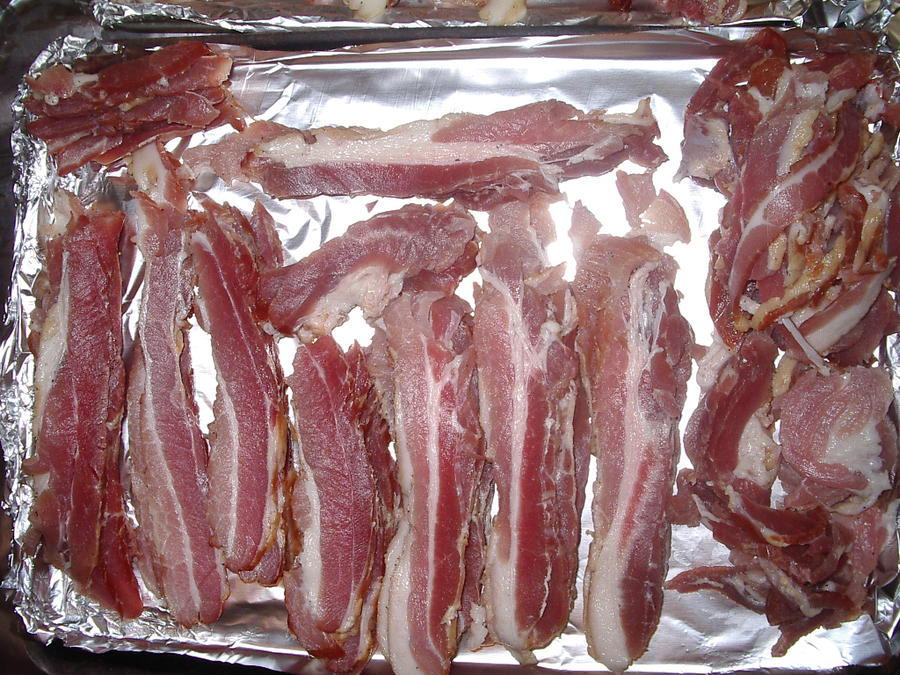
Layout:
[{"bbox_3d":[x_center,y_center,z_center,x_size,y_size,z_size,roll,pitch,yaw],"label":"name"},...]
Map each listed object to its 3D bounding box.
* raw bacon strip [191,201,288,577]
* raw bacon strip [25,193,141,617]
[{"bbox_3d":[-0.104,0.025,0.494,0.045,0.012,0.187,-3,87,0],"label":"raw bacon strip"},{"bbox_3d":[-0.187,0.033,0.494,0.055,0.012,0.213,-3,87,0],"label":"raw bacon strip"}]

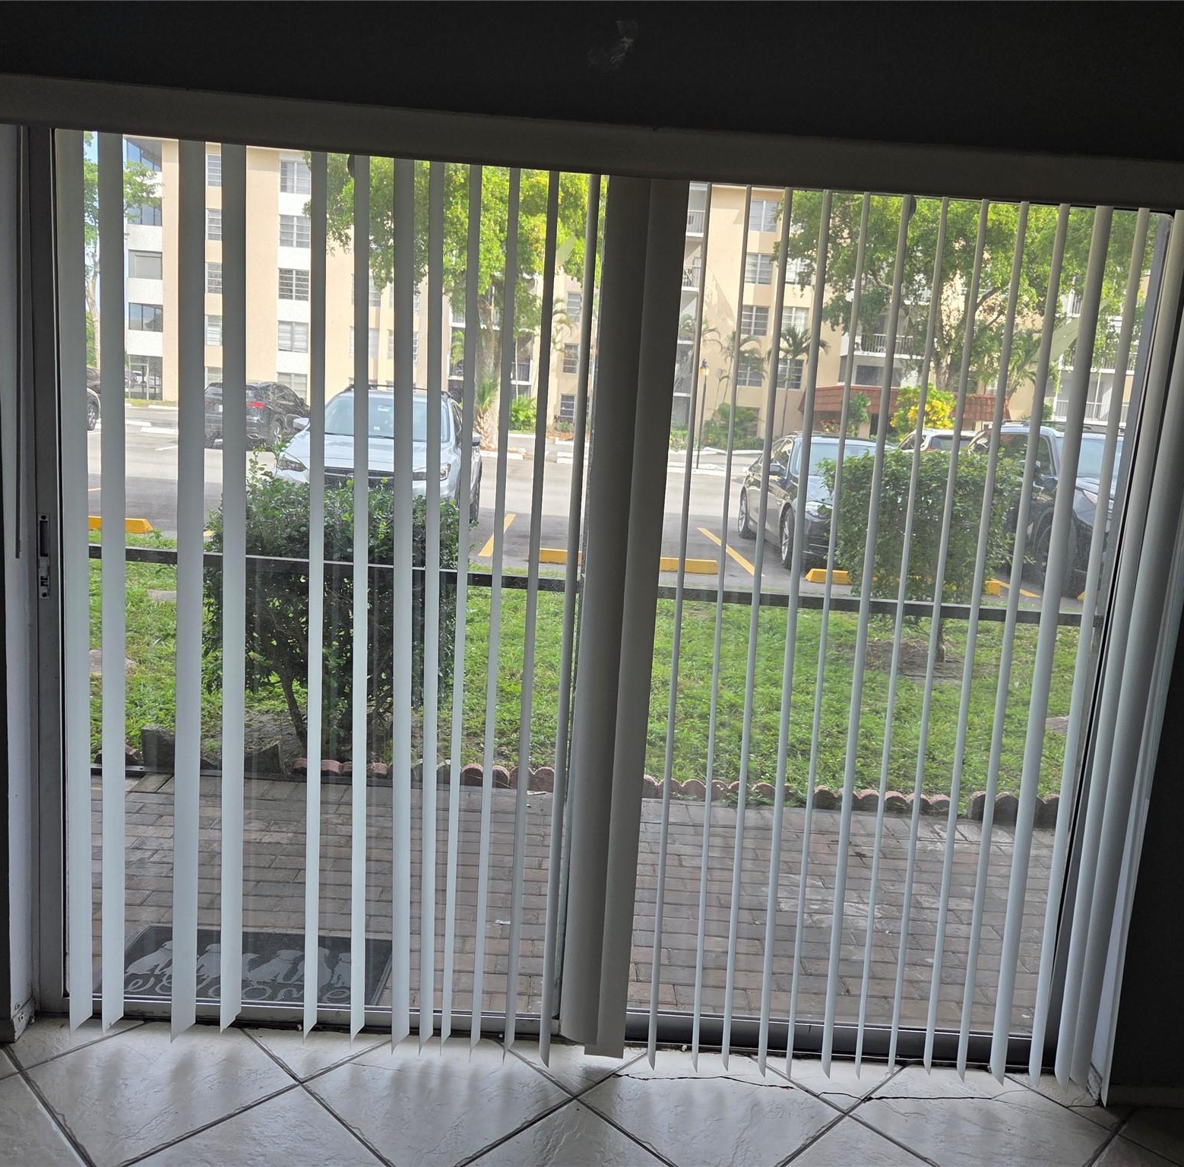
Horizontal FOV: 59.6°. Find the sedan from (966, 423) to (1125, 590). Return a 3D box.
[{"bbox_3d":[5.560,-0.921,11.714,1.820,1.720,4.610,3,9,-2],"label":"sedan"}]

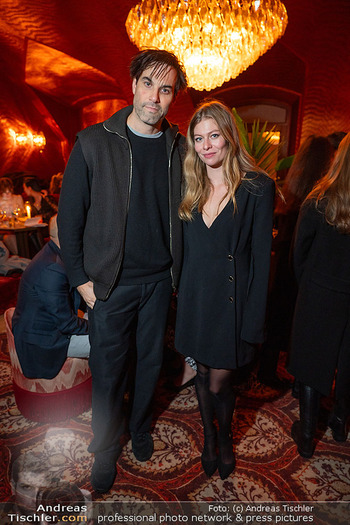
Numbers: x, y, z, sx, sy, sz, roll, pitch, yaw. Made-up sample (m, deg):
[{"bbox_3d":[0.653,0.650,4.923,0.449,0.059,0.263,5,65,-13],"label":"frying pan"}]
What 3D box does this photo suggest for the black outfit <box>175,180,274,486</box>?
[{"bbox_3d":[0.205,0.339,1.602,0.470,1.450,0.320,5,17,15],"label":"black outfit"}]

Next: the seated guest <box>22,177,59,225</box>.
[{"bbox_3d":[-1.690,-0.434,4.565,0.520,1.250,0.720,12,20,35],"label":"seated guest"}]

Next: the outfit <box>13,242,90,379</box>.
[{"bbox_3d":[-0.690,0.250,2.150,0.570,0.730,0.500,-5,17,-17],"label":"outfit"}]

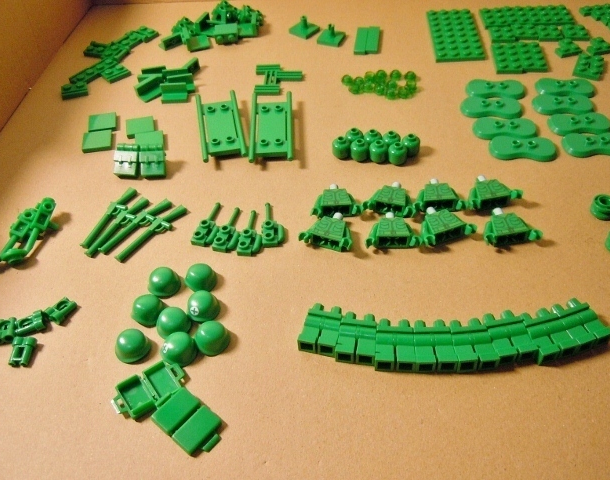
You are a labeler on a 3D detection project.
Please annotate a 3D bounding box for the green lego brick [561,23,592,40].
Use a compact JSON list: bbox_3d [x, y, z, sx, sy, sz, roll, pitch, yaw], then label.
[{"bbox_3d":[0.186,-0.143,0.382,0.016,0.005,0.016,1,49,6],"label":"green lego brick"}]

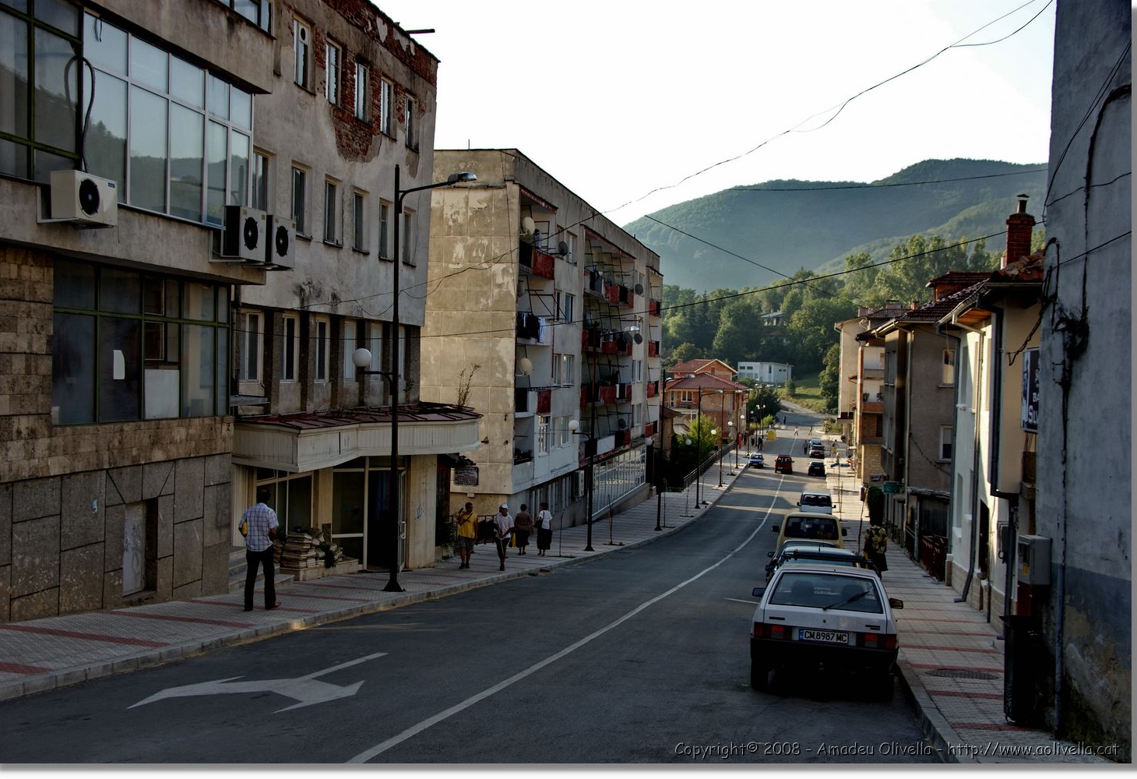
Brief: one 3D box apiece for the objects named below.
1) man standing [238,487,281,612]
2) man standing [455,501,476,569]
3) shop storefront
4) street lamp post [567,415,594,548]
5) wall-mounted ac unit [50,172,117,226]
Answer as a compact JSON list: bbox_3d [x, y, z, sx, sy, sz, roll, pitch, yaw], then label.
[{"bbox_3d":[-4.394,2.273,18.000,0.530,1.760,0.400,1,1,15],"label":"man standing"},{"bbox_3d":[-2.520,3.570,31.000,0.540,1.640,0.420,1,1,-3],"label":"man standing"},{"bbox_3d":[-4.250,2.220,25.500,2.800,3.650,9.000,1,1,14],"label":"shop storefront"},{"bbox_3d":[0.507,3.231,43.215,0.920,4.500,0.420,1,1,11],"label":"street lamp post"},{"bbox_3d":[-5.723,-2.252,14.980,0.310,0.540,0.860,1,1,11],"label":"wall-mounted ac unit"}]

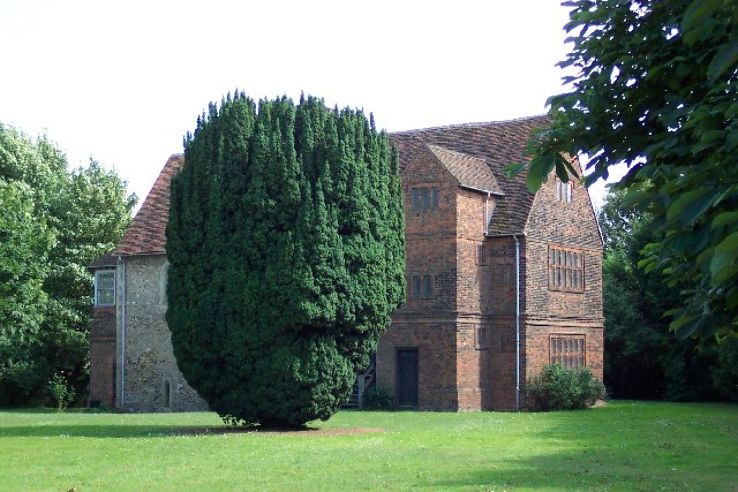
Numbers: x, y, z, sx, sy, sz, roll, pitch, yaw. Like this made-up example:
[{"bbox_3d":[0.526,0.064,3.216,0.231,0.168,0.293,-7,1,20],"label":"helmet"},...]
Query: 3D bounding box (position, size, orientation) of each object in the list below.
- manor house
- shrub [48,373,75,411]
[{"bbox_3d":[-2.114,0.896,48.374,20.192,10.148,7.739,-3,-5,34],"label":"manor house"},{"bbox_3d":[-11.072,5.239,46.500,0.950,1.380,0.900,0,-4,0],"label":"shrub"}]

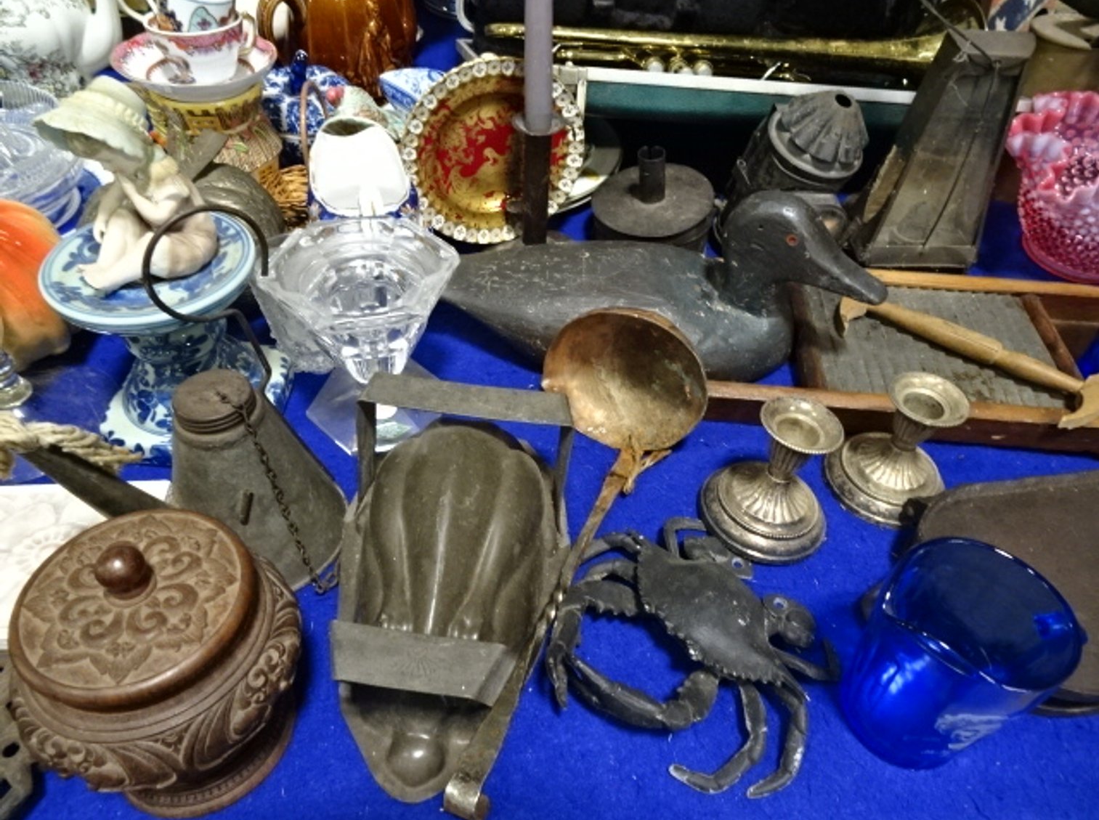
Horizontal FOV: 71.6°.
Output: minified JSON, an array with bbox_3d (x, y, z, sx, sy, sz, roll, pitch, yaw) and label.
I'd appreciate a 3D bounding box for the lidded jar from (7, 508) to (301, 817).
[{"bbox_3d":[-0.161,0.103,0.322,0.105,0.136,0.105,4,44,-4],"label":"lidded jar"}]

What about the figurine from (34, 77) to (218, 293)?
[{"bbox_3d":[-0.228,-0.117,0.407,0.085,0.098,0.065,-22,51,-26],"label":"figurine"}]

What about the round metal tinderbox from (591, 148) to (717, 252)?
[{"bbox_3d":[0.094,-0.186,0.695,0.114,0.098,0.114,0,45,-1],"label":"round metal tinderbox"}]

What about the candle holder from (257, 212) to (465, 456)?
[{"bbox_3d":[-0.119,-0.050,0.502,0.122,0.112,0.112,-9,46,-16],"label":"candle holder"}]

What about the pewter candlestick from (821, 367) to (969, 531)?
[{"bbox_3d":[0.233,0.020,0.495,0.081,0.083,0.081,4,44,-4],"label":"pewter candlestick"}]

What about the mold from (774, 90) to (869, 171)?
[{"bbox_3d":[0.221,-0.231,0.617,0.085,0.043,0.085,9,44,-8],"label":"mold"}]

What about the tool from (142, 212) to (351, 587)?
[{"bbox_3d":[-0.161,0.002,0.389,0.098,0.186,0.093,0,45,-8],"label":"tool"}]

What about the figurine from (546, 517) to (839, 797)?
[{"bbox_3d":[0.067,0.121,0.409,0.142,0.030,0.157,-26,53,-29],"label":"figurine"}]

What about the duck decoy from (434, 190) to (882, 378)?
[{"bbox_3d":[0.082,-0.097,0.553,0.345,0.142,0.135,5,44,-2],"label":"duck decoy"}]

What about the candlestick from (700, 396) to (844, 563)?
[{"bbox_3d":[0.143,0.036,0.468,0.081,0.083,0.081,4,44,-4],"label":"candlestick"}]

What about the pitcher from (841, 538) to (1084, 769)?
[{"bbox_3d":[0.201,0.125,0.382,0.096,0.087,0.083,8,44,1],"label":"pitcher"}]

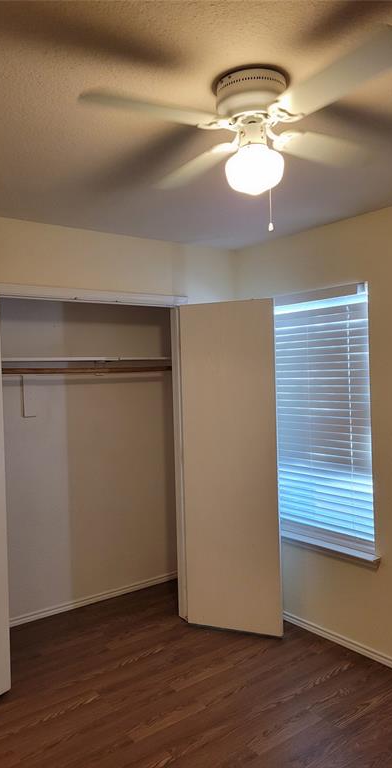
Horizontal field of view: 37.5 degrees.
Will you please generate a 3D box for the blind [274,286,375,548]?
[{"bbox_3d":[0.721,0.167,3.470,0.070,1.440,0.790,-2,1,-38],"label":"blind"}]

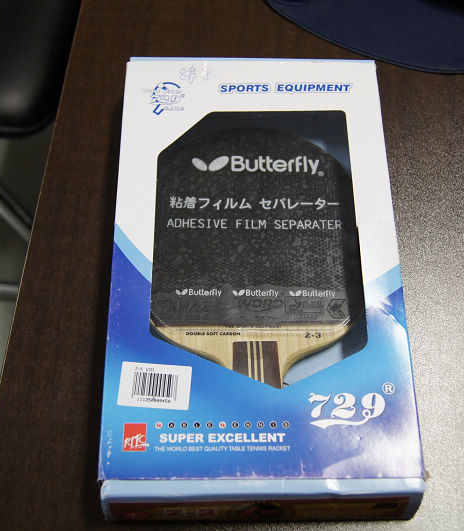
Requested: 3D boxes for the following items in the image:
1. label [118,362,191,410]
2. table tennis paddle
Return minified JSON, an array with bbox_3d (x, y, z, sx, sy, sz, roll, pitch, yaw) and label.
[{"bbox_3d":[-0.043,0.068,0.448,0.040,0.001,0.026,3,62,0],"label":"label"},{"bbox_3d":[0.014,0.016,0.493,0.150,0.023,0.243,0,62,-1],"label":"table tennis paddle"}]

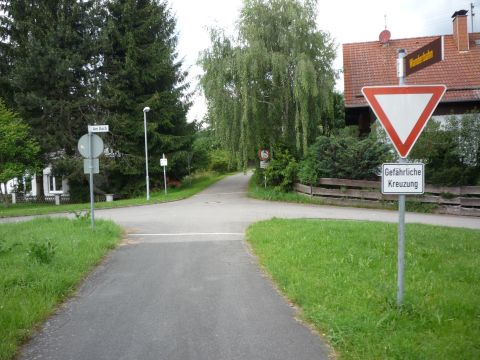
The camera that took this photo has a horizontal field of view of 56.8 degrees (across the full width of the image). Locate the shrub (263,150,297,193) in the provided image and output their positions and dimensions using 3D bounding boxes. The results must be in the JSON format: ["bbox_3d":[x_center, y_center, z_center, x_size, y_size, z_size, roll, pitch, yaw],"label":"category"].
[{"bbox_3d":[1.964,-0.402,21.000,1.600,2.000,1.600,-1,2,0],"label":"shrub"}]

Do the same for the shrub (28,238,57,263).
[{"bbox_3d":[-3.027,1.096,6.800,0.430,0.410,0.410,-2,2,-22],"label":"shrub"}]

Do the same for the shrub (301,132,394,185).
[{"bbox_3d":[4.663,-0.803,19.800,4.000,2.650,2.600,0,2,14],"label":"shrub"}]

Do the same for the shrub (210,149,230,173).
[{"bbox_3d":[-1.802,-1.714,39.000,1.950,2.100,1.900,-1,2,0],"label":"shrub"}]

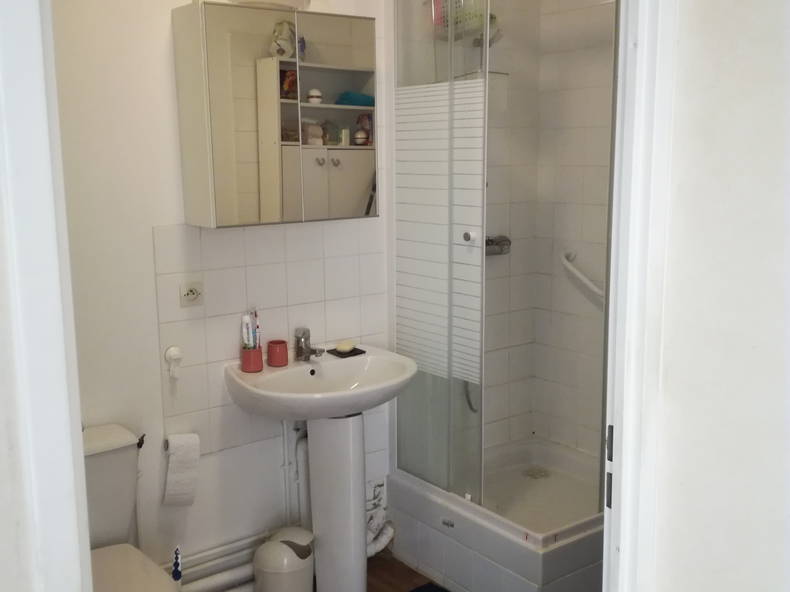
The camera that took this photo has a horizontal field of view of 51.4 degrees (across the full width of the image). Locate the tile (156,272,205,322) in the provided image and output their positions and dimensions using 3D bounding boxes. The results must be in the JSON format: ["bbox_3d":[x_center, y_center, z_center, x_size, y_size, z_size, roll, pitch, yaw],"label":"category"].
[{"bbox_3d":[-0.666,0.003,2.554,0.149,0.149,0.010,-8,13,-36],"label":"tile"}]

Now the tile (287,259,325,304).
[{"bbox_3d":[-0.308,-0.048,2.832,0.150,0.150,0.010,-8,12,-36],"label":"tile"}]

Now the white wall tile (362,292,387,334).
[{"bbox_3d":[-0.083,0.068,3.014,0.109,0.149,0.010,-8,13,-36],"label":"white wall tile"}]

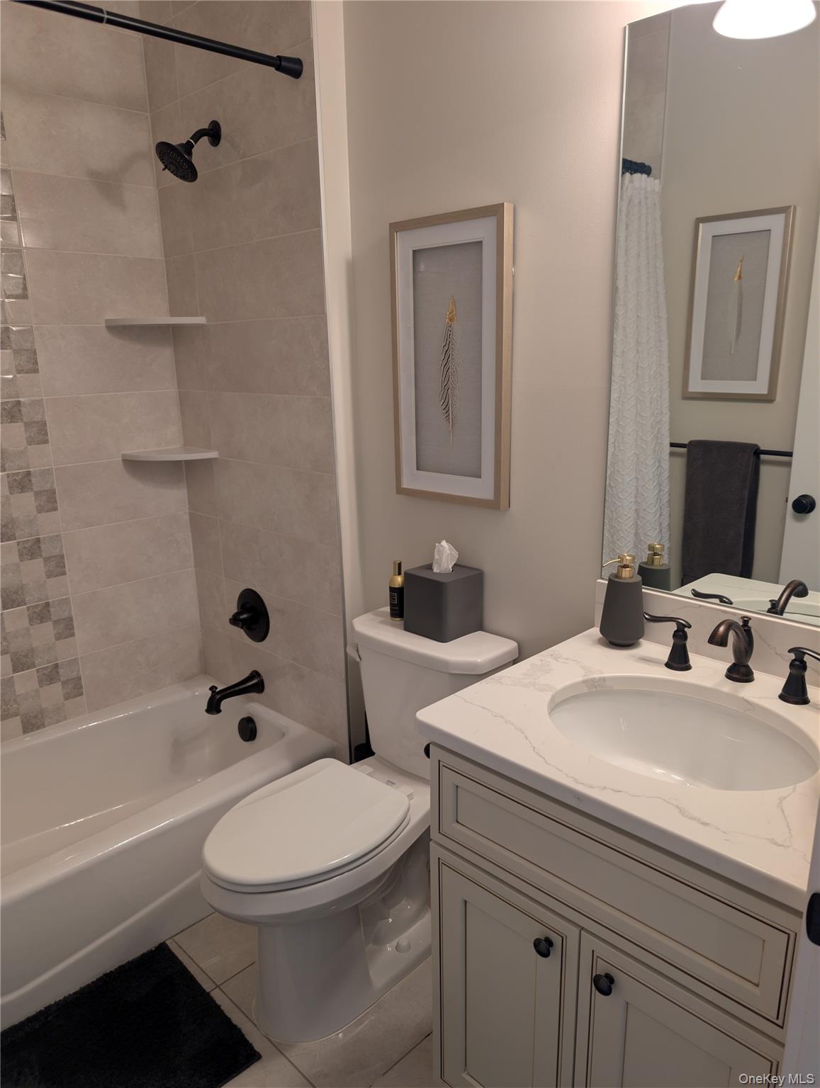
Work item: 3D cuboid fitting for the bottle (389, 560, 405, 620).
[{"bbox_3d":[-0.024,0.121,1.921,0.041,0.150,0.041,6,16,26],"label":"bottle"}]

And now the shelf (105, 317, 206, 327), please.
[{"bbox_3d":[-0.774,-0.678,2.305,0.212,0.020,0.220,13,20,43],"label":"shelf"}]

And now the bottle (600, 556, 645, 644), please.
[{"bbox_3d":[0.423,0.111,1.494,0.093,0.187,0.090,-6,15,-19],"label":"bottle"}]

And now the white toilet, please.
[{"bbox_3d":[-0.139,0.649,1.770,0.440,0.795,0.728,13,20,43],"label":"white toilet"}]

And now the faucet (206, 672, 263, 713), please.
[{"bbox_3d":[-0.574,0.481,2.442,0.070,0.094,0.195,13,20,43],"label":"faucet"}]

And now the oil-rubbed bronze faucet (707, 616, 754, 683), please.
[{"bbox_3d":[0.553,0.185,1.302,0.054,0.134,0.158,13,20,43],"label":"oil-rubbed bronze faucet"}]

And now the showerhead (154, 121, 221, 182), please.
[{"bbox_3d":[-0.600,-1.073,2.049,0.127,0.171,0.177,13,20,43],"label":"showerhead"}]

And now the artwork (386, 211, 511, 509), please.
[{"bbox_3d":[0.092,-0.416,1.750,0.335,0.644,0.036,13,20,43],"label":"artwork"}]

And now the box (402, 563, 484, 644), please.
[{"bbox_3d":[0.078,0.139,1.839,0.136,0.151,0.133,13,20,43],"label":"box"}]

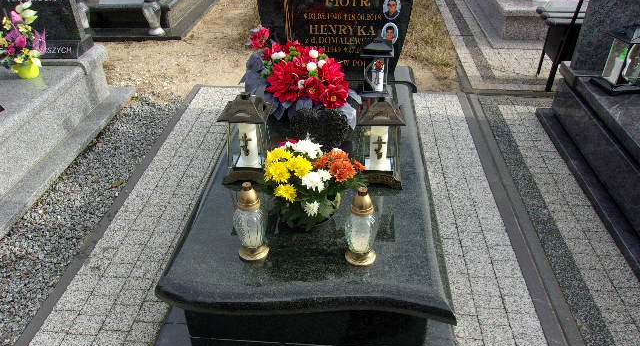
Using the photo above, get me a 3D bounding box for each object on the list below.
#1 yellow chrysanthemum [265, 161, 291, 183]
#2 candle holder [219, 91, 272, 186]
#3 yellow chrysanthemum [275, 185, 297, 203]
[{"bbox_3d":[-0.141,-0.002,1.657,0.085,0.052,0.062,2,34,4],"label":"yellow chrysanthemum"},{"bbox_3d":[-0.272,-0.136,1.902,0.175,0.358,0.175,2,34,4],"label":"candle holder"},{"bbox_3d":[-0.110,0.065,1.593,0.071,0.045,0.068,2,34,4],"label":"yellow chrysanthemum"}]

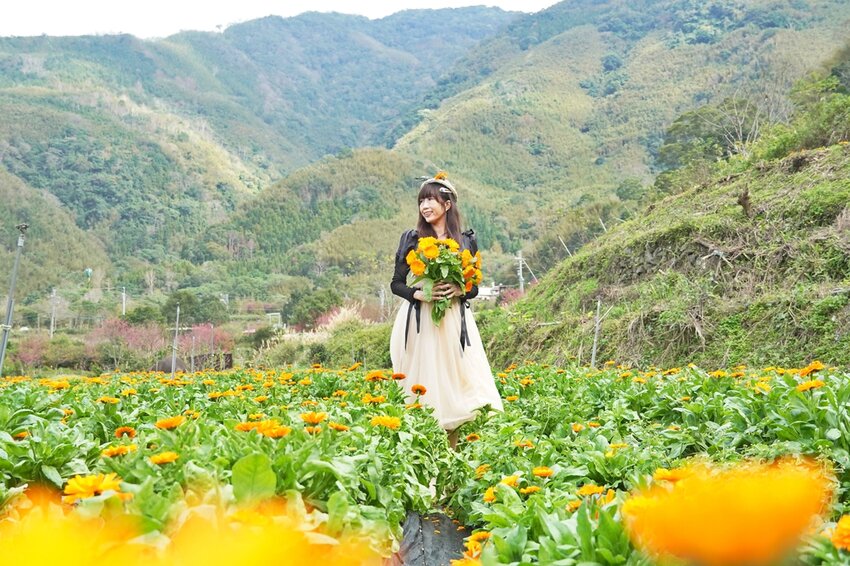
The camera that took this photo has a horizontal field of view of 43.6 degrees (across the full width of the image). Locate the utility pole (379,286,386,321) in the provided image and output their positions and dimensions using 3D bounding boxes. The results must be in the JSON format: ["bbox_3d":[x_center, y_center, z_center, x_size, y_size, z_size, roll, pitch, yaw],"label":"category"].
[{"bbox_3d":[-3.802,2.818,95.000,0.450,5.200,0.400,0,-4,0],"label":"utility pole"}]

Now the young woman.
[{"bbox_3d":[0.106,0.272,5.500,0.580,1.680,0.500,0,-3,9],"label":"young woman"}]

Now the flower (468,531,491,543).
[{"bbox_3d":[0.141,0.656,2.750,0.062,0.032,0.062,0,-4,0],"label":"flower"}]

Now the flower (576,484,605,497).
[{"bbox_3d":[0.460,0.576,2.950,0.078,0.026,0.078,0,-3,0],"label":"flower"}]

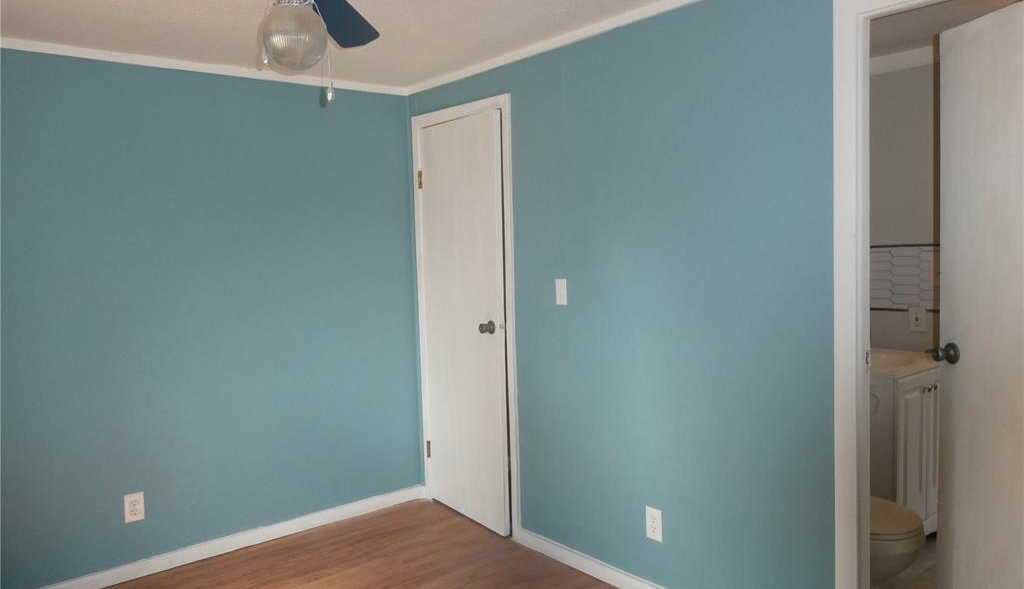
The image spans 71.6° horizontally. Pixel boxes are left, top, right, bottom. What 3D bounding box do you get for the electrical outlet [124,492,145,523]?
[{"bbox_3d":[-1.579,0.894,2.974,0.071,0.115,0.012,-5,5,-40],"label":"electrical outlet"}]

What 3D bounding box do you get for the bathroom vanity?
[{"bbox_3d":[1.632,0.686,3.219,0.630,0.810,0.470,-5,5,-40],"label":"bathroom vanity"}]

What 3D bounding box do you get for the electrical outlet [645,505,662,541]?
[{"bbox_3d":[0.526,0.856,2.637,0.012,0.115,0.071,-5,5,-40],"label":"electrical outlet"}]

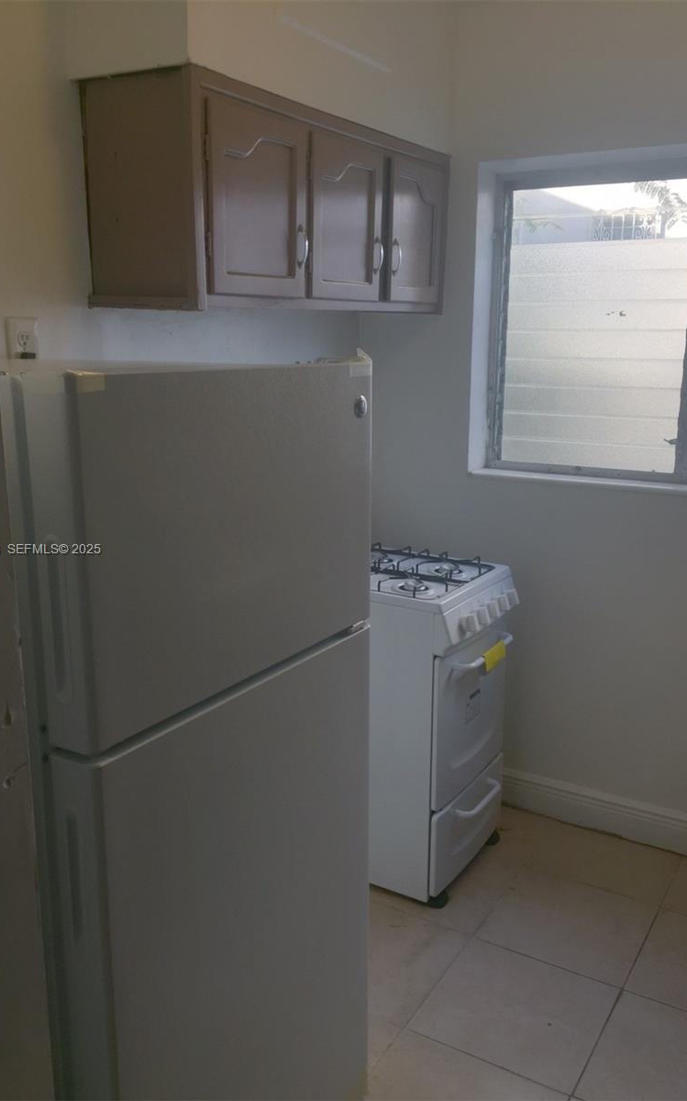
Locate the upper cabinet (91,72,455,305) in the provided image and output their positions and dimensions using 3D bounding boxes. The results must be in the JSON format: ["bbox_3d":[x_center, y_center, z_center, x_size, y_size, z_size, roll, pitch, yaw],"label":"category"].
[{"bbox_3d":[-0.127,-0.922,2.573,0.343,0.495,1.243,8,16,31],"label":"upper cabinet"}]

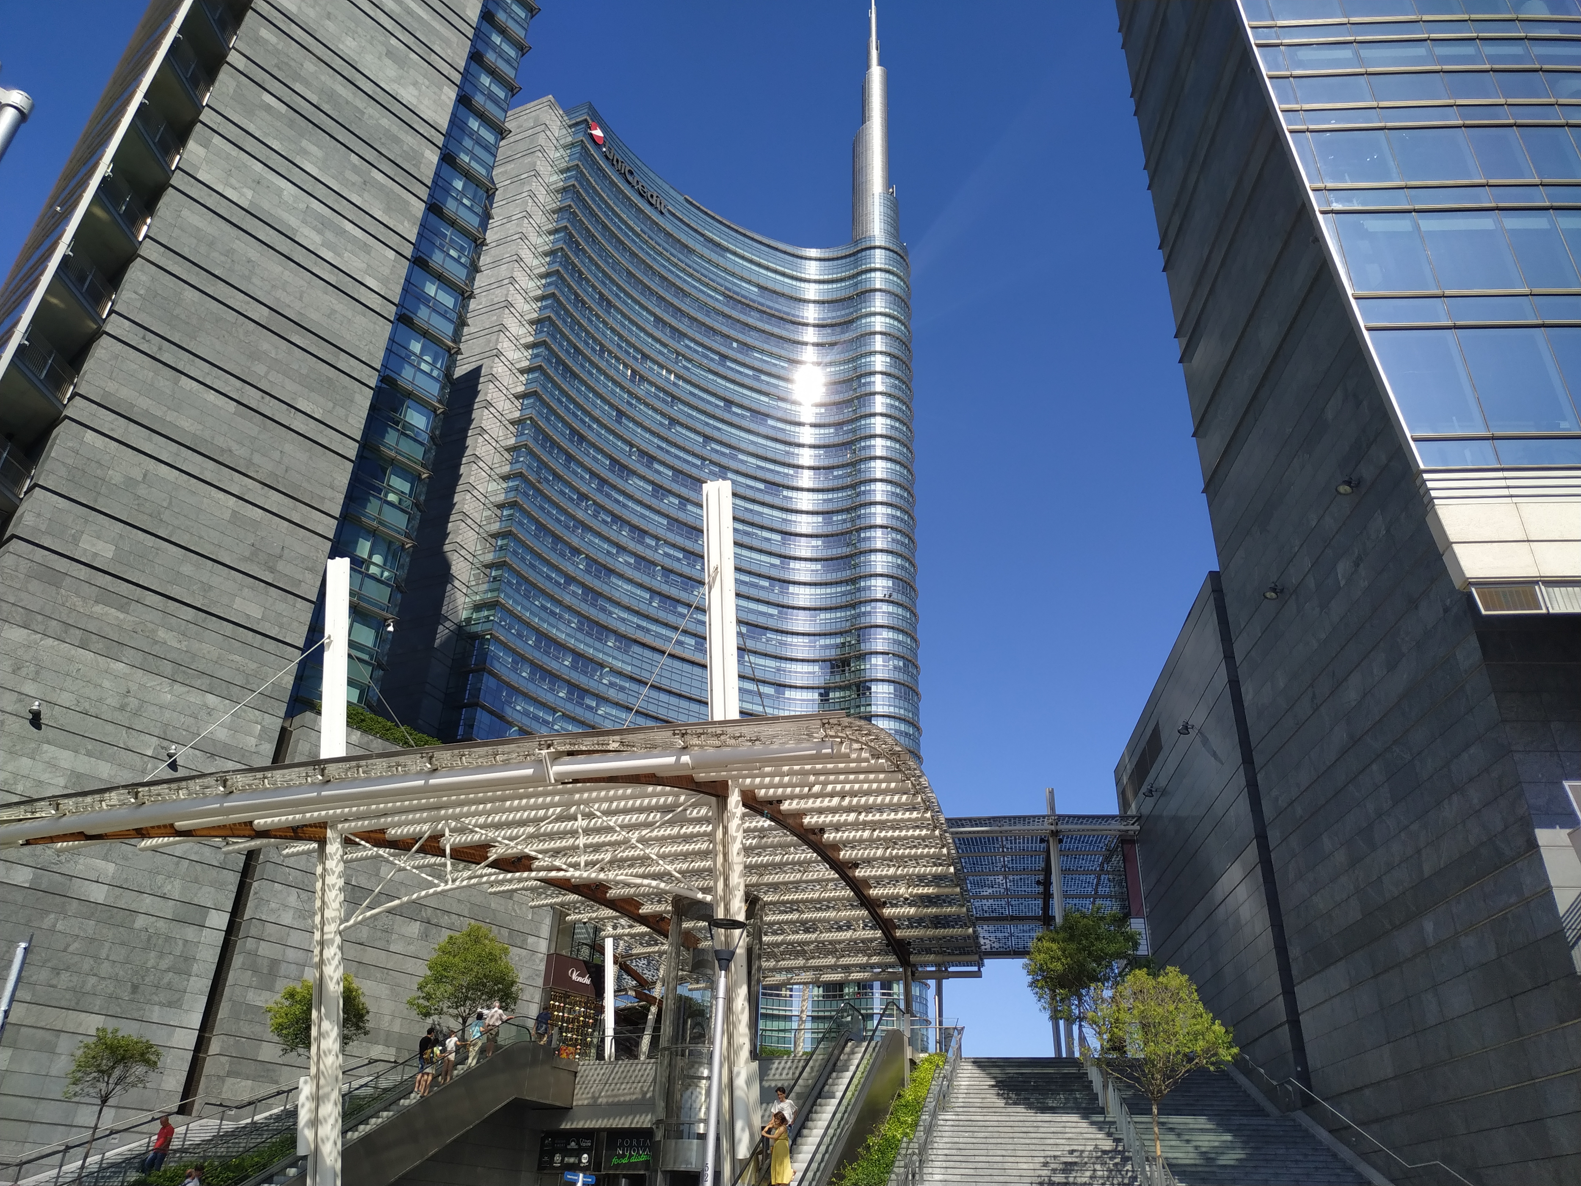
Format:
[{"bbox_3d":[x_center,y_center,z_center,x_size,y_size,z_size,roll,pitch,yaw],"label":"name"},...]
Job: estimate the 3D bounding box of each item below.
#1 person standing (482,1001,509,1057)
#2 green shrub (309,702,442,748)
[{"bbox_3d":[-9.673,14.279,35.921,0.620,1.740,0.500,-13,-35,25],"label":"person standing"},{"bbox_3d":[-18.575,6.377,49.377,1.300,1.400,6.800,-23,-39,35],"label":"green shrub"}]

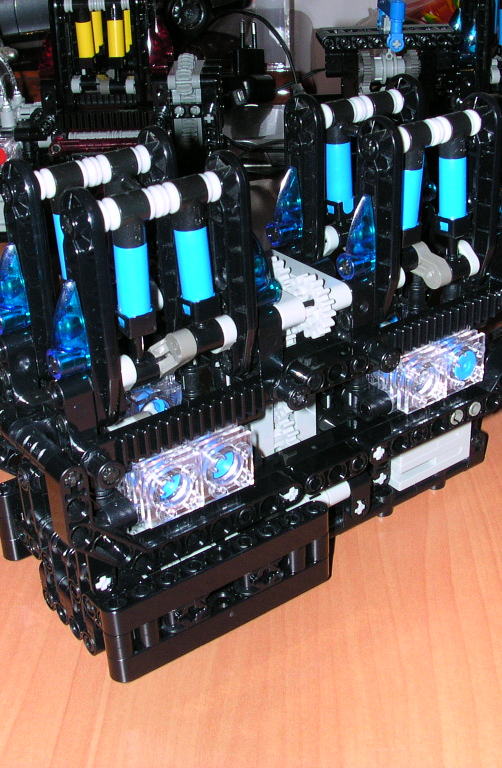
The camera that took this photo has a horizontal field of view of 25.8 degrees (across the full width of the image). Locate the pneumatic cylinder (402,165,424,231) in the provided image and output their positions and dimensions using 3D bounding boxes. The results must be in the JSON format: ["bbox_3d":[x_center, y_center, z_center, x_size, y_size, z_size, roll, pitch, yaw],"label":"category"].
[{"bbox_3d":[0.044,-0.052,0.307,0.008,0.018,0.008,-1,30,0],"label":"pneumatic cylinder"}]

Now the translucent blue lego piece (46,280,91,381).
[{"bbox_3d":[-0.043,-0.013,0.254,0.009,0.024,0.008,-21,33,-31],"label":"translucent blue lego piece"}]

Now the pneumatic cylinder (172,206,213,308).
[{"bbox_3d":[-0.014,-0.032,0.267,0.008,0.026,0.008,-4,24,2],"label":"pneumatic cylinder"}]

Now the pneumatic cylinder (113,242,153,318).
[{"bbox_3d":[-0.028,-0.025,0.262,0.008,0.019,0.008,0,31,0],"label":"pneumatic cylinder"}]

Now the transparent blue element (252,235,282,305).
[{"bbox_3d":[0.003,-0.030,0.283,0.009,0.024,0.008,-21,33,-31],"label":"transparent blue element"}]

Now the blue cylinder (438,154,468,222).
[{"bbox_3d":[0.058,-0.057,0.314,0.008,0.018,0.008,-4,25,2],"label":"blue cylinder"}]

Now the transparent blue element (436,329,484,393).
[{"bbox_3d":[0.065,-0.006,0.340,0.016,0.017,0.005,-21,33,-31],"label":"transparent blue element"}]

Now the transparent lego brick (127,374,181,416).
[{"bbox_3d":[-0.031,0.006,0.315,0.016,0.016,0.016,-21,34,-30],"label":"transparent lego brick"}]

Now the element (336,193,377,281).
[{"bbox_3d":[0.029,-0.040,0.299,0.008,0.024,0.008,-21,34,-30],"label":"element"}]

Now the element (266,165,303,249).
[{"bbox_3d":[0.010,-0.052,0.322,0.008,0.024,0.008,-21,34,-30],"label":"element"}]

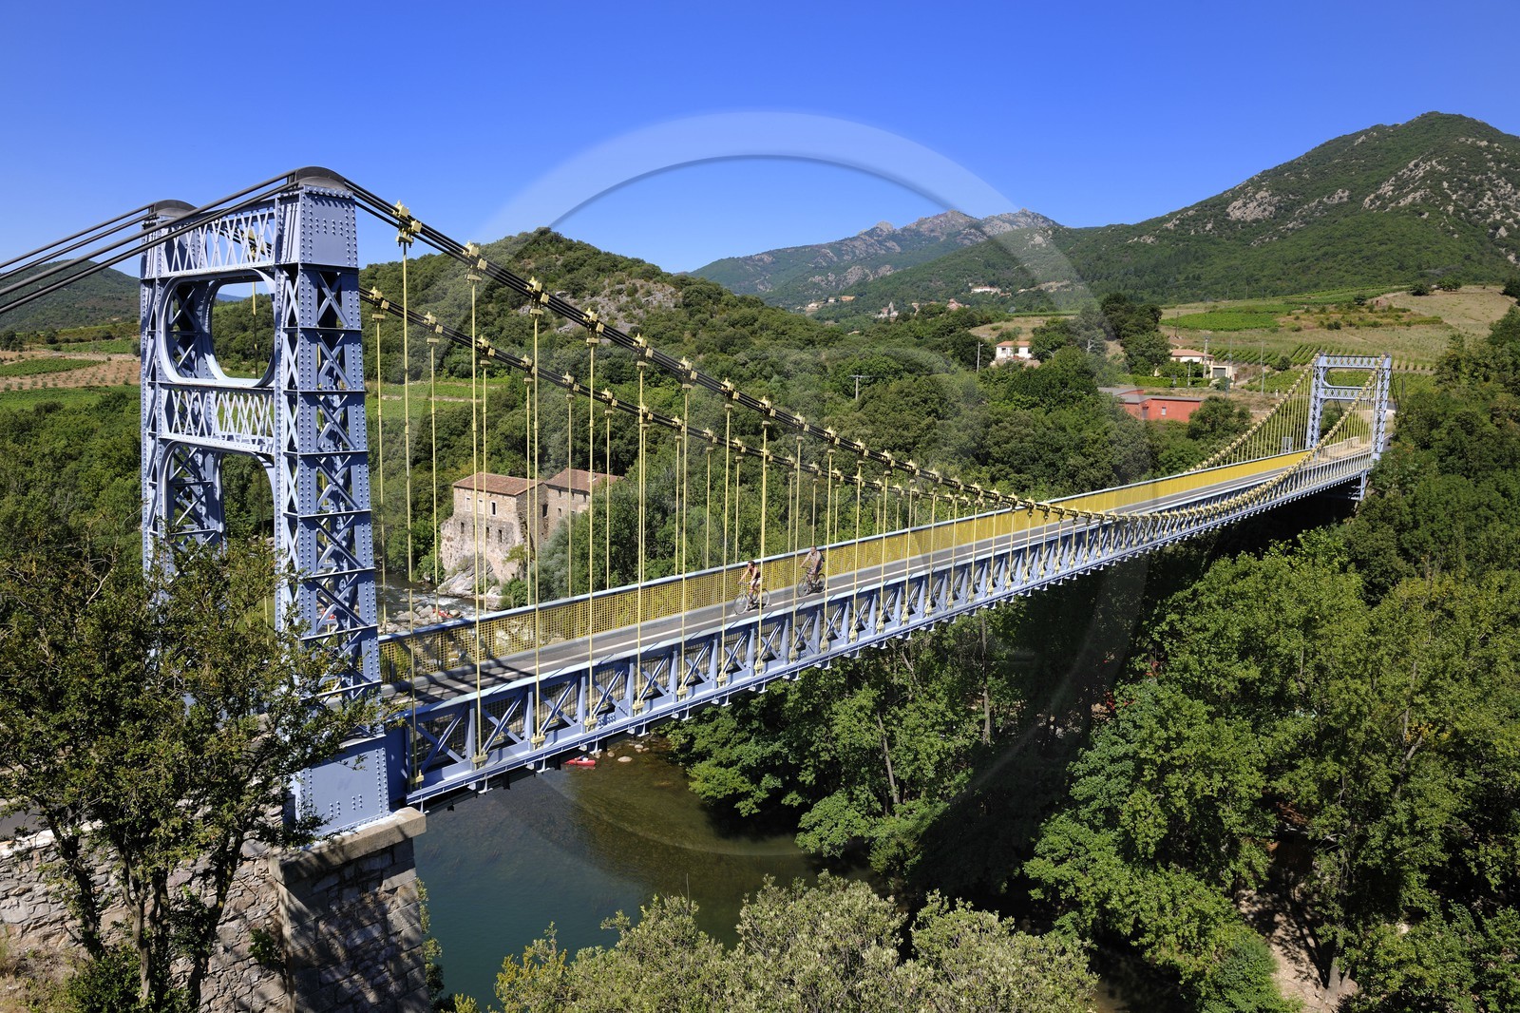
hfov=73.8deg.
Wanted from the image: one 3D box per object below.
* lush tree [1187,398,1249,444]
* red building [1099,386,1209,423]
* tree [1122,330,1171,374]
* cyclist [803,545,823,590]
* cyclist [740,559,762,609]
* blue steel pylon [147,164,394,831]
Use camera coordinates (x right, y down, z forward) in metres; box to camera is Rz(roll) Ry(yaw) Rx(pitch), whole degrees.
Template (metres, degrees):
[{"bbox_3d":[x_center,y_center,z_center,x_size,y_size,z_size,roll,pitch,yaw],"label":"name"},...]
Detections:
[{"bbox_3d":[64.258,-12.236,142.000,8.800,6.600,8.000,5,8,24],"label":"lush tree"},{"bbox_3d":[61.218,-15.828,158.000,14.500,5.200,9.000,3,8,12],"label":"red building"},{"bbox_3d":[77.464,-30.801,203.000,10.000,9.300,9.500,4,8,20],"label":"tree"},{"bbox_3d":[1.873,2.174,35.339,0.520,1.580,0.800,8,10,39],"label":"cyclist"},{"bbox_3d":[-0.265,2.507,32.300,0.520,1.550,0.850,8,10,39],"label":"cyclist"},{"bbox_3d":[-9.588,-0.242,18.975,6.628,11.146,1.651,8,10,39],"label":"blue steel pylon"}]

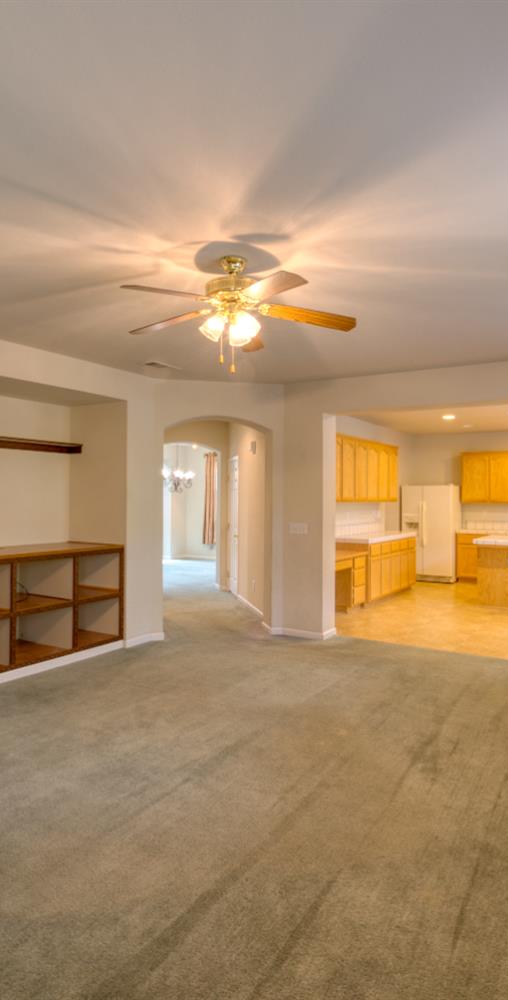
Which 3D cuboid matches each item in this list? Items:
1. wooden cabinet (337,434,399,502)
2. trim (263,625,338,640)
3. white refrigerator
[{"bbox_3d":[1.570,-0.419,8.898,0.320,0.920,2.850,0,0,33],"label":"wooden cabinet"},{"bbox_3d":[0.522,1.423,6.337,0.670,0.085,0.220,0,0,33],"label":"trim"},{"bbox_3d":[3.327,0.600,10.932,0.930,1.760,0.780,0,0,33],"label":"white refrigerator"}]

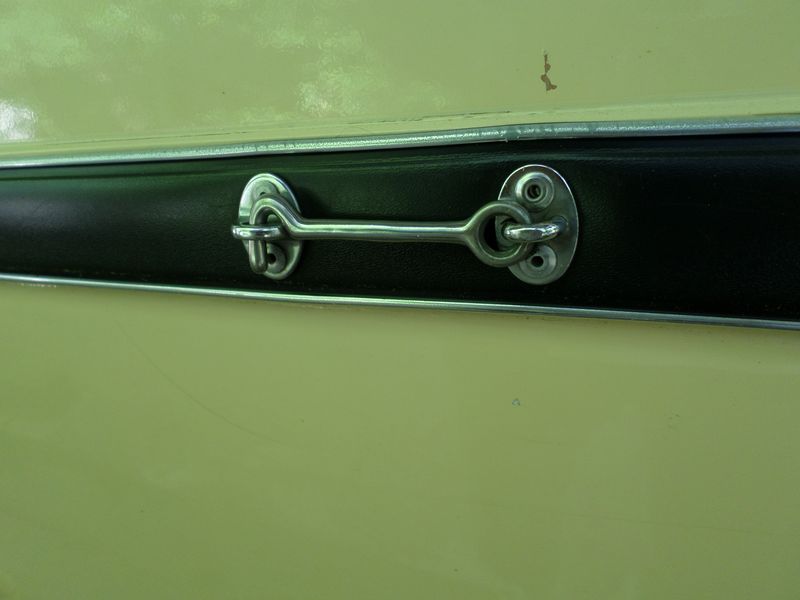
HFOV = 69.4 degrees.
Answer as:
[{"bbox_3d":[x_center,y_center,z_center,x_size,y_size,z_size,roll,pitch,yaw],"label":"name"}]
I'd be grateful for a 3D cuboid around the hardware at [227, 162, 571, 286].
[{"bbox_3d":[-0.004,-0.023,0.195,0.123,0.040,0.017,2,16,17],"label":"hardware"}]

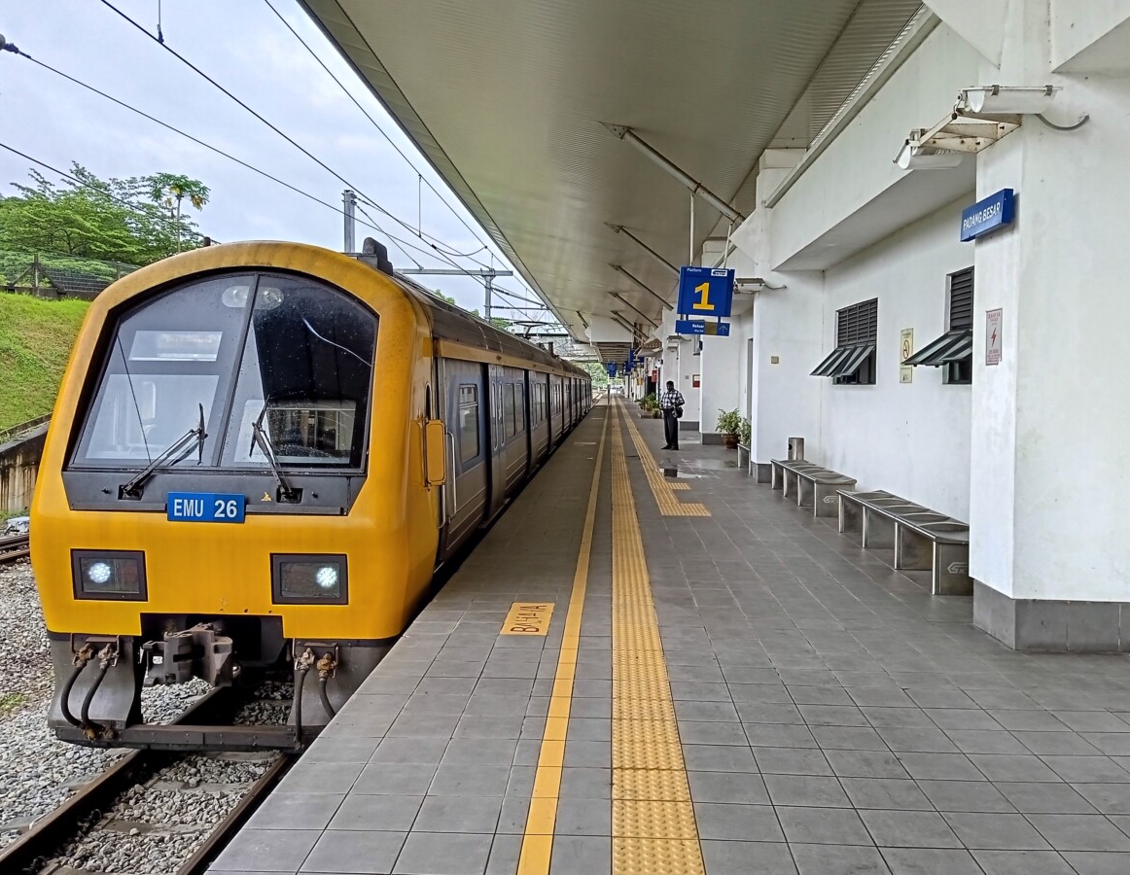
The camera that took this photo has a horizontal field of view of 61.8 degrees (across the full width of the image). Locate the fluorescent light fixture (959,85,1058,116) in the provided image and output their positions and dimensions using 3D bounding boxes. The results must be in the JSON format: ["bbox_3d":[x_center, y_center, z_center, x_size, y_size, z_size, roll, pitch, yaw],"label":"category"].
[{"bbox_3d":[2.484,-1.881,5.240,0.450,0.150,0.280,0,19,3],"label":"fluorescent light fixture"}]

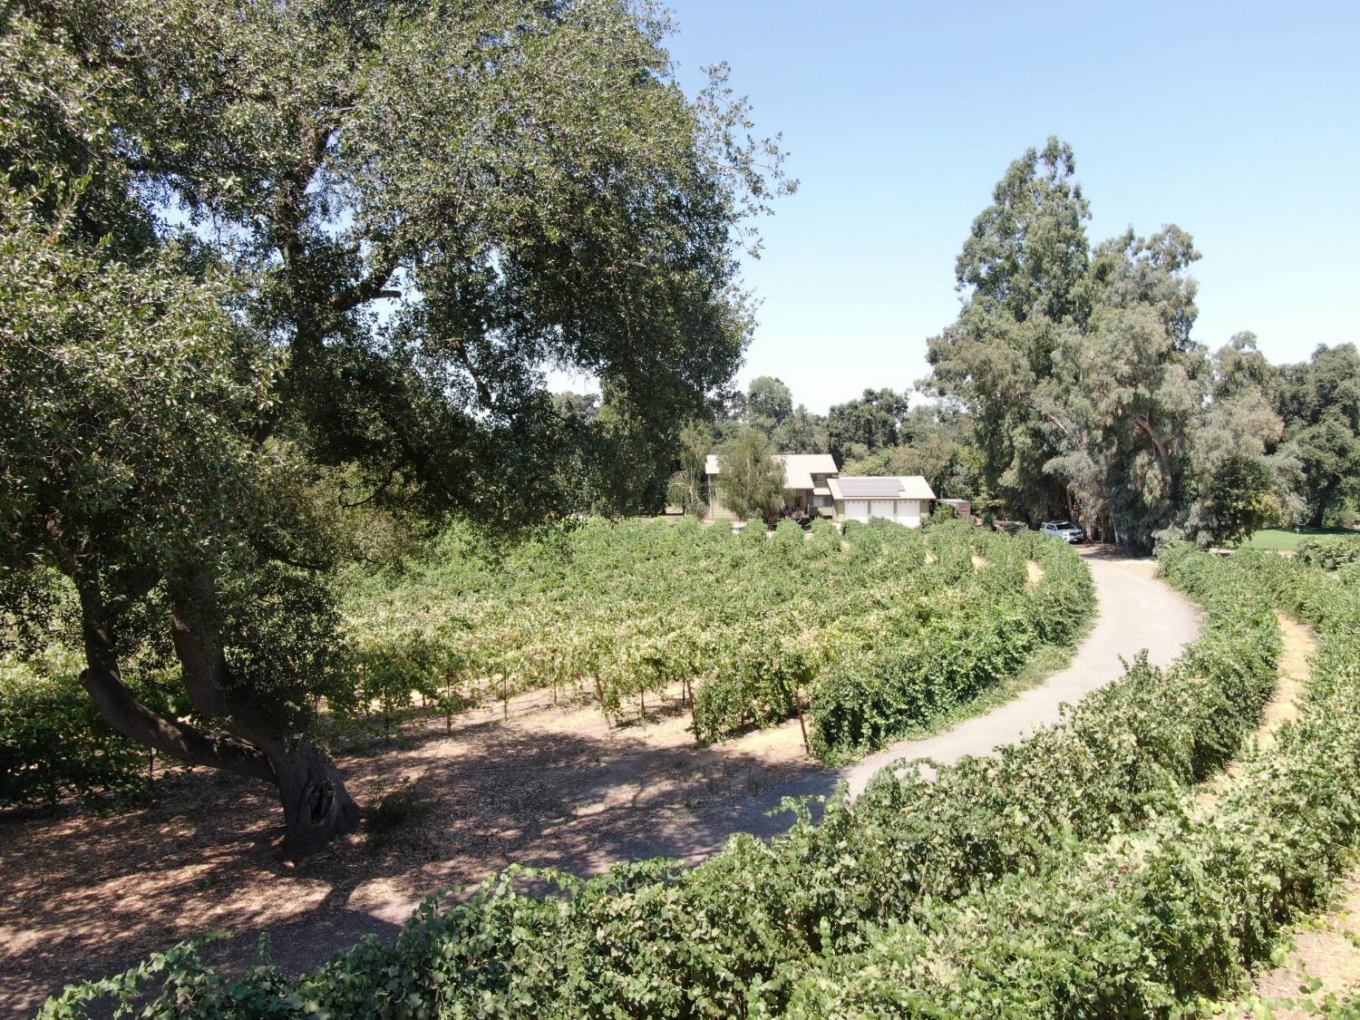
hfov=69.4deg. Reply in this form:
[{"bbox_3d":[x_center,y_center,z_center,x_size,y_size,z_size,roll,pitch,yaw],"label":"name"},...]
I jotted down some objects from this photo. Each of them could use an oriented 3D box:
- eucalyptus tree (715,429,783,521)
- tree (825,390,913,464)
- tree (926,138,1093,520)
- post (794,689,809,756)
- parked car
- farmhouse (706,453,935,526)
[{"bbox_3d":[7.482,-3.527,103.954,7.200,10.400,6.800,0,3,0],"label":"eucalyptus tree"},{"bbox_3d":[27.921,-8.983,144.731,12.700,18.200,12.000,0,3,0],"label":"tree"},{"bbox_3d":[33.925,-17.658,100.239,17.200,40.000,16.500,0,3,0],"label":"tree"},{"bbox_3d":[3.048,5.234,24.500,0.100,1.720,0.100,-11,8,1],"label":"post"},{"bbox_3d":[35.683,2.059,91.500,1.930,1.800,4.800,0,3,-9],"label":"parked car"},{"bbox_3d":[15.600,-2.656,114.511,25.500,7.600,13.000,0,3,-1],"label":"farmhouse"}]

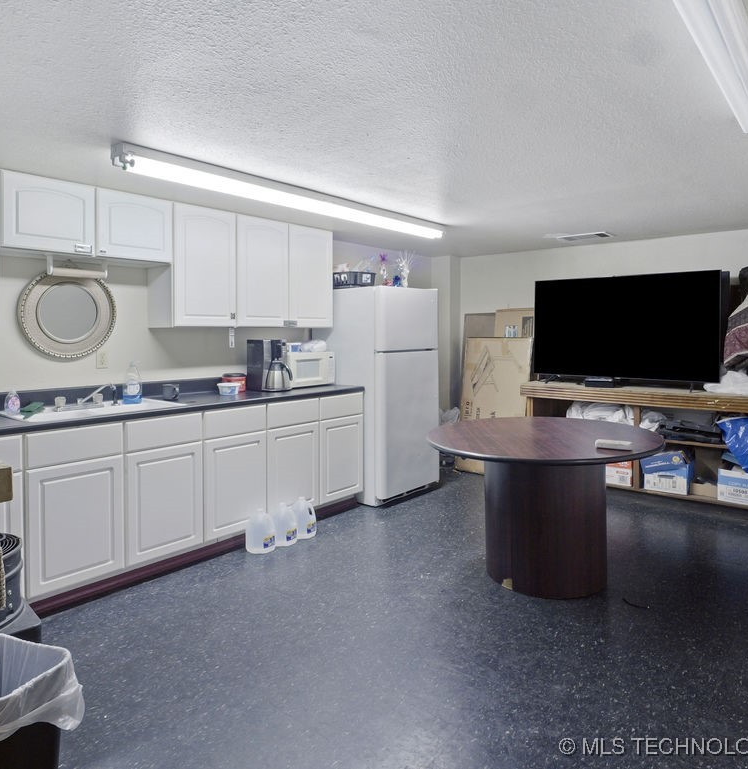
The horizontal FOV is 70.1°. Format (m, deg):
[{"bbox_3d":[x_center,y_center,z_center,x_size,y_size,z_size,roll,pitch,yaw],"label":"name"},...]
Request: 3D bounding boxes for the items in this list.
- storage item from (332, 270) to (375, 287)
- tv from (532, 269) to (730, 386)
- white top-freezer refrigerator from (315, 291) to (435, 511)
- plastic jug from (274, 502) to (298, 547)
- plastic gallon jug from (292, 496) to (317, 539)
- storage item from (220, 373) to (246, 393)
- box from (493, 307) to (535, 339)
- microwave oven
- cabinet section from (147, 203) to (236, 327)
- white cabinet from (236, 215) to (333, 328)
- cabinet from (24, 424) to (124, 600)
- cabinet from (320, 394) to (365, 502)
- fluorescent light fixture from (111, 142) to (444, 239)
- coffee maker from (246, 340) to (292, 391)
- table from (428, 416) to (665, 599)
[{"bbox_3d":[-0.165,-0.872,4.440,0.330,0.130,0.220,4,6,41],"label":"storage item"},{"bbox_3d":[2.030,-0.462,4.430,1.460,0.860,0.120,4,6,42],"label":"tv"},{"bbox_3d":[0.044,0.049,4.615,0.765,1.690,0.720,-4,4,-44],"label":"white top-freezer refrigerator"},{"bbox_3d":[-0.563,0.876,3.391,0.152,0.262,0.152,5,7,41],"label":"plastic jug"},{"bbox_3d":[-0.468,0.868,3.520,0.157,0.256,0.157,3,4,42],"label":"plastic gallon jug"},{"bbox_3d":[-1.016,-0.012,3.876,0.157,0.115,0.157,5,7,41],"label":"storage item"},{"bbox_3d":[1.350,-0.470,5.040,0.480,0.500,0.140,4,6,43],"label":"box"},{"bbox_3d":[-0.619,-0.128,4.338,0.340,0.277,0.522,5,7,41],"label":"microwave oven"},{"bbox_3d":[-1.217,-0.771,3.601,0.330,0.773,0.450,4,6,43],"label":"cabinet section"},{"bbox_3d":[-0.738,-0.792,3.965,0.320,0.741,0.894,5,7,41],"label":"white cabinet"},{"bbox_3d":[-1.673,0.582,2.814,0.608,0.776,0.448,3,4,42],"label":"cabinet"},{"bbox_3d":[-0.455,0.451,4.154,0.608,0.776,0.454,3,4,42],"label":"cabinet"},{"bbox_3d":[-0.336,-1.105,3.291,0.135,0.105,2.443,4,7,42],"label":"fluorescent light fixture"},{"bbox_3d":[-0.765,-0.141,3.946,0.290,0.370,0.210,3,4,42],"label":"coffee maker"},{"bbox_3d":[0.942,0.664,3.006,1.240,0.770,1.240,1,5,18],"label":"table"}]

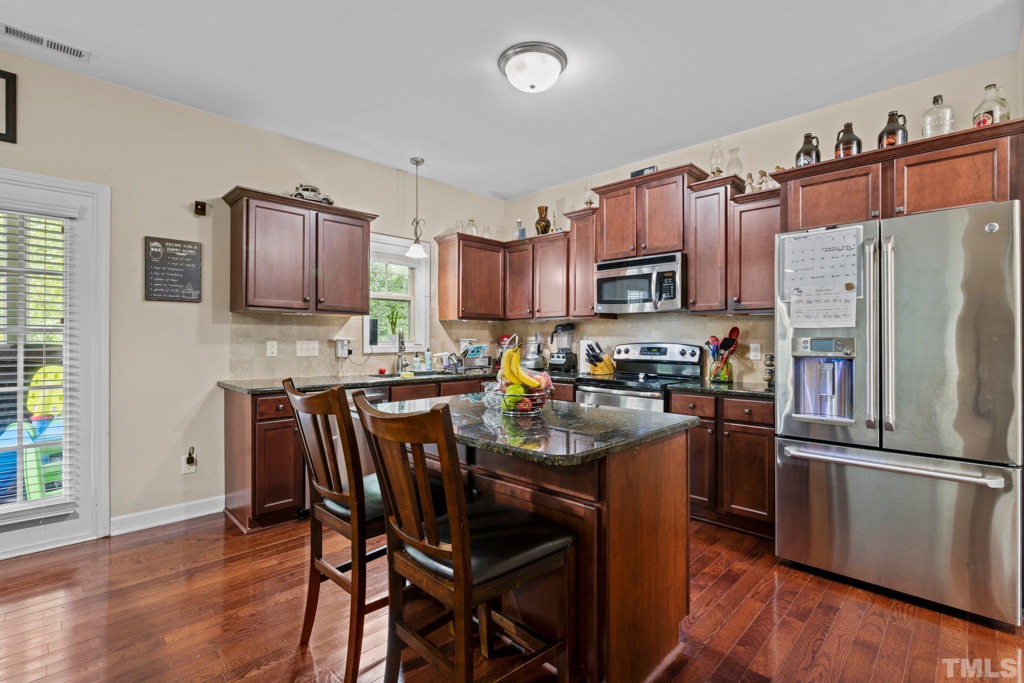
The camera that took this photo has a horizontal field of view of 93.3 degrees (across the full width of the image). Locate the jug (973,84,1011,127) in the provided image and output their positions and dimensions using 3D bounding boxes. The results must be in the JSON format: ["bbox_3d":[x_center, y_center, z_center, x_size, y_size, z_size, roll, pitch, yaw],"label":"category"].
[{"bbox_3d":[2.340,-1.112,2.357,0.130,0.276,0.130,0,0,-16],"label":"jug"}]

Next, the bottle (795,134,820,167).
[{"bbox_3d":[1.778,-1.102,2.901,0.128,0.277,0.128,0,0,-41],"label":"bottle"}]

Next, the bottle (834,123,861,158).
[{"bbox_3d":[1.925,-1.112,2.761,0.128,0.274,0.128,0,0,44],"label":"bottle"}]

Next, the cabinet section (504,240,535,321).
[{"bbox_3d":[0.181,-0.580,4.846,0.394,0.732,0.330,0,0,44],"label":"cabinet section"}]

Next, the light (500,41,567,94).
[{"bbox_3d":[0.118,-1.502,2.728,0.386,0.142,0.386,0,0,0],"label":"light"}]

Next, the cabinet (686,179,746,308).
[{"bbox_3d":[1.518,-0.670,3.545,0.361,0.935,0.370,0,0,44],"label":"cabinet"}]

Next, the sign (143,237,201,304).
[{"bbox_3d":[-2.189,-0.459,3.135,0.018,0.399,0.308,0,0,44],"label":"sign"}]

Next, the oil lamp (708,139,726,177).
[{"bbox_3d":[1.487,-1.292,3.509,0.118,0.349,0.118,0,0,44],"label":"oil lamp"}]

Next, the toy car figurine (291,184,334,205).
[{"bbox_3d":[-1.436,-1.044,3.493,0.120,0.128,0.300,0,0,44],"label":"toy car figurine"}]

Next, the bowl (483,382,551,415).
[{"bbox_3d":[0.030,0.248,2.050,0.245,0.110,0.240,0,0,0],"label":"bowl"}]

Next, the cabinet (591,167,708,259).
[{"bbox_3d":[1.116,-0.977,3.939,0.869,0.629,0.370,0,0,44],"label":"cabinet"}]

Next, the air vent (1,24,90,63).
[{"bbox_3d":[-2.458,-1.568,2.540,0.152,0.015,0.363,0,0,44],"label":"air vent"}]

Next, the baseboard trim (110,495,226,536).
[{"bbox_3d":[-2.236,1.135,3.176,0.018,0.115,0.621,0,0,45],"label":"baseboard trim"}]

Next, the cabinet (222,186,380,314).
[{"bbox_3d":[-1.547,-0.605,3.616,0.360,0.794,1.010,0,0,45],"label":"cabinet"}]

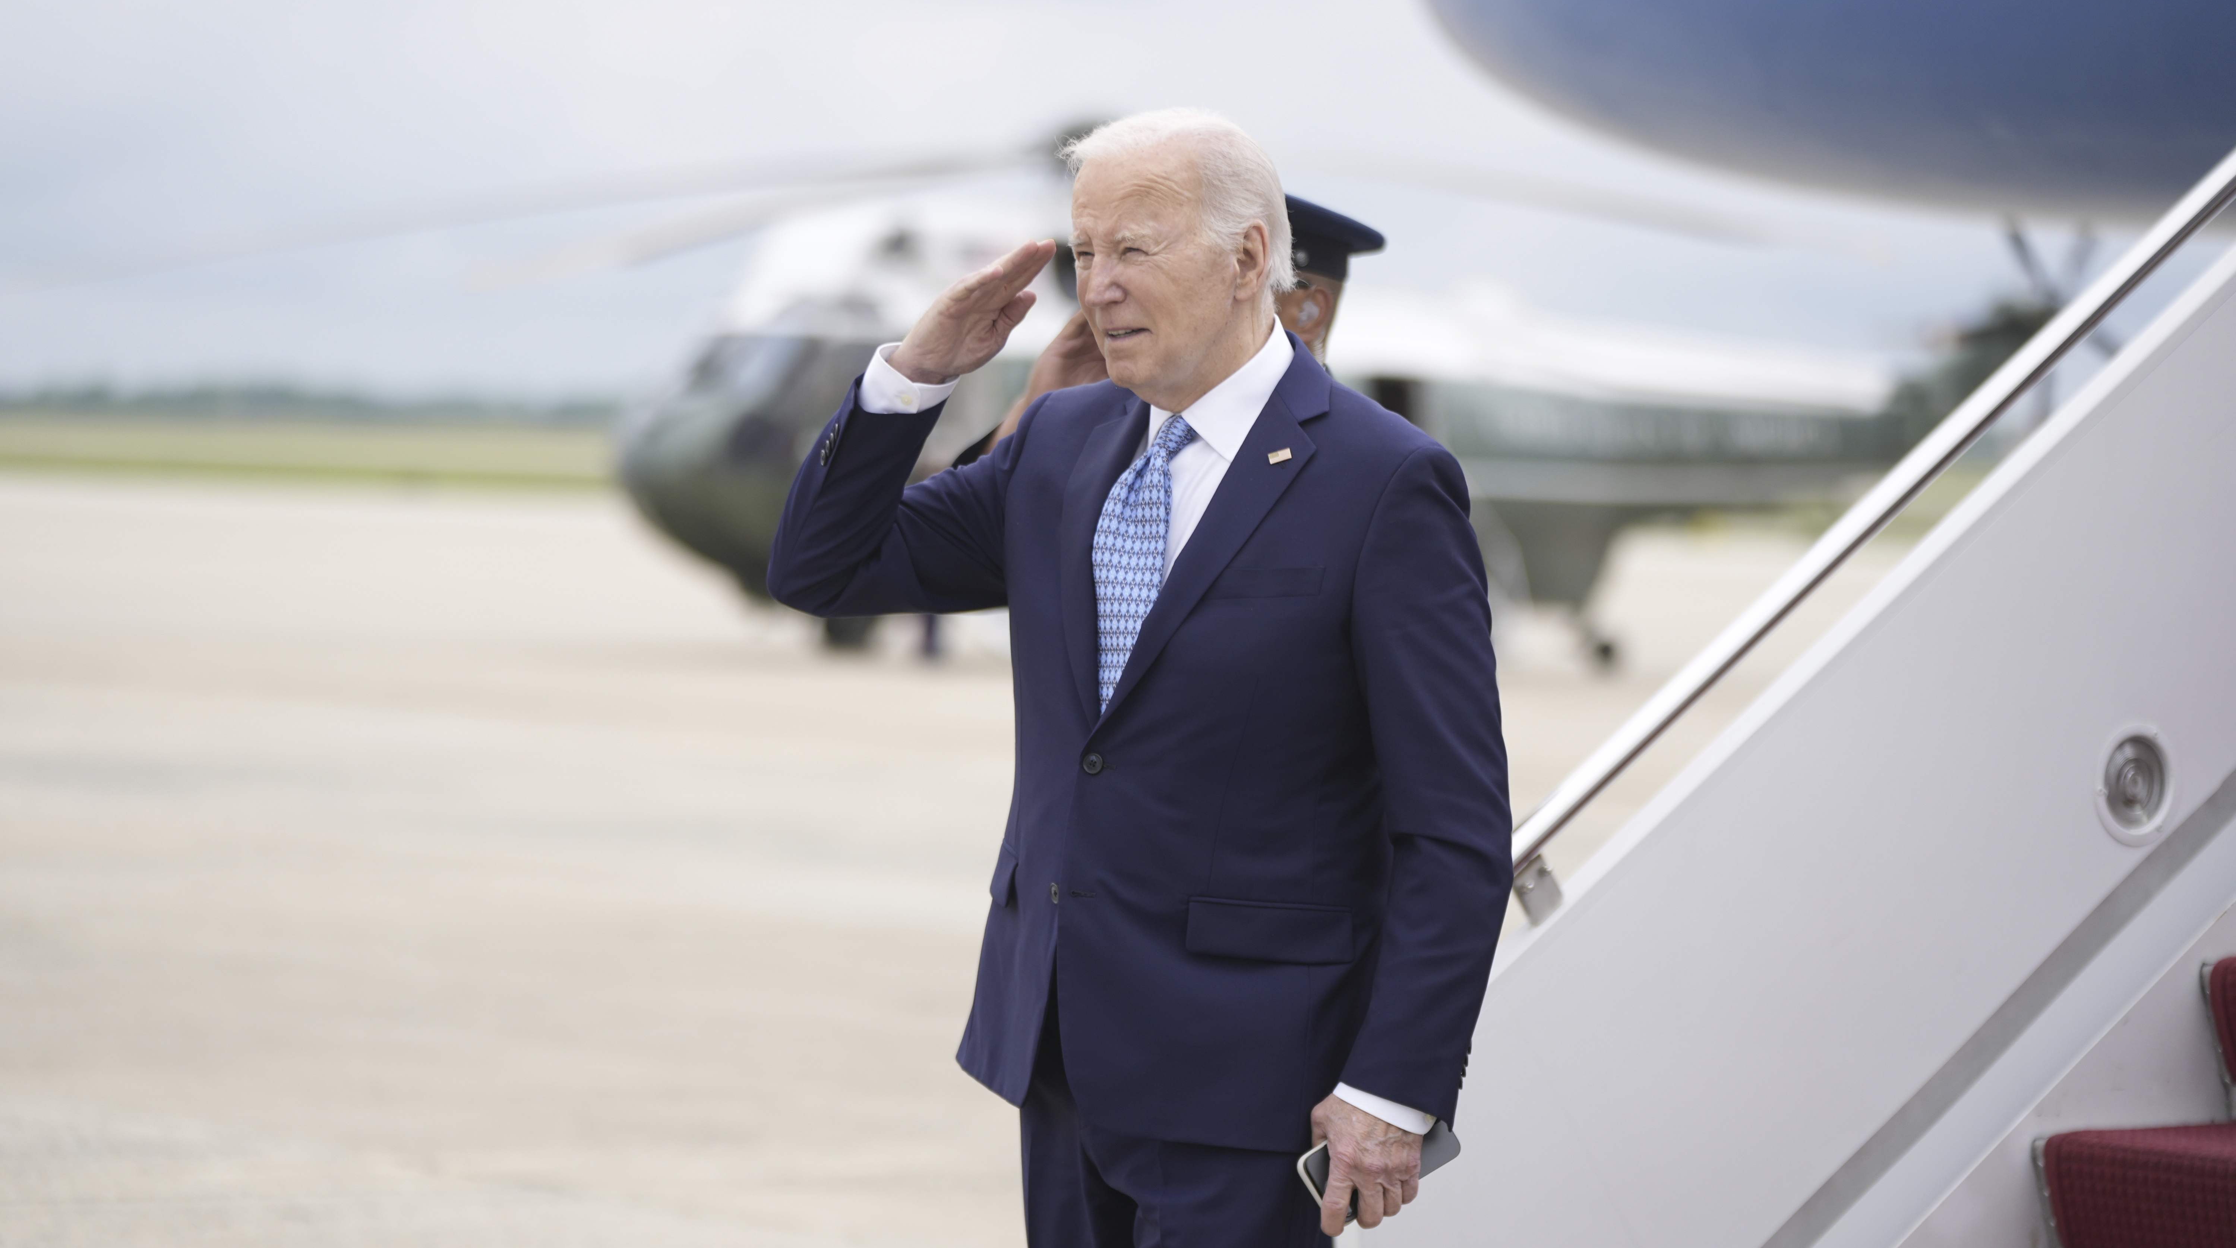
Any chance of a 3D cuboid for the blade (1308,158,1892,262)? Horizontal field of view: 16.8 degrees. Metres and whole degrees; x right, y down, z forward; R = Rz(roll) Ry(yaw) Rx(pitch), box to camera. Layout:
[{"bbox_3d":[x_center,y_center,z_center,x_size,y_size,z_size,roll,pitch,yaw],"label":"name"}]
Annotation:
[{"bbox_3d":[3.305,-3.572,63.089,0.460,0.220,8.670,0,8,-40],"label":"blade"}]

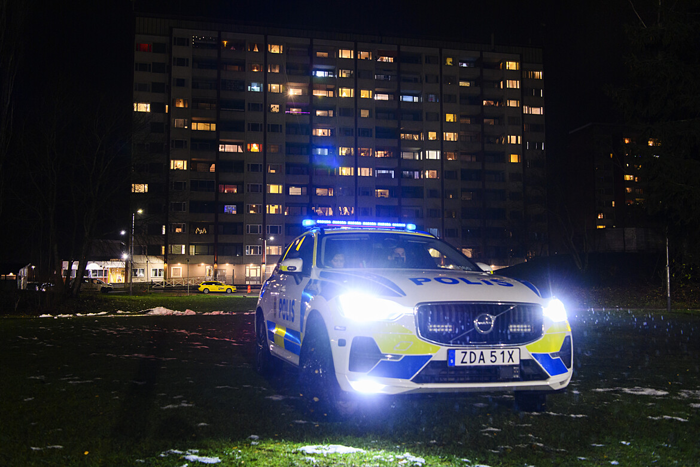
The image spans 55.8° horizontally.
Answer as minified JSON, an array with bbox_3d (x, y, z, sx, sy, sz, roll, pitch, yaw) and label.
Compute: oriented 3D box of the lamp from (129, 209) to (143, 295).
[{"bbox_3d":[-22.656,2.091,70.000,1.100,9.000,0.350,0,-5,0],"label":"lamp"}]

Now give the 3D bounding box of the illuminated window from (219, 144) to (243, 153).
[{"bbox_3d":[-16.040,-11.443,89.276,3.219,1.200,0.150,1,-4,-12],"label":"illuminated window"}]

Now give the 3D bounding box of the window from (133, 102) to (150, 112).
[{"bbox_3d":[-27.942,-16.918,88.953,2.167,1.272,0.150,1,-4,-12],"label":"window"}]

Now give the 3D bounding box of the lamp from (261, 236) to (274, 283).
[{"bbox_3d":[-9.358,3.545,75.000,1.600,6.180,0.350,0,-5,0],"label":"lamp"}]

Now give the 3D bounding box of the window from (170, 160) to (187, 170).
[{"bbox_3d":[-22.320,-8.877,86.252,2.124,1.305,0.150,1,-4,-12],"label":"window"}]

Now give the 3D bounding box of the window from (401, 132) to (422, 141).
[{"bbox_3d":[8.810,-13.680,93.733,3.350,1.100,0.150,1,-5,-11],"label":"window"}]

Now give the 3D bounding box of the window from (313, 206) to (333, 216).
[{"bbox_3d":[-3.754,-3.008,91.246,2.882,1.332,0.150,1,-4,-12],"label":"window"}]

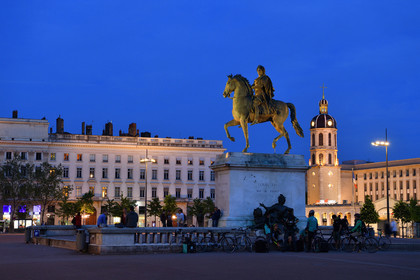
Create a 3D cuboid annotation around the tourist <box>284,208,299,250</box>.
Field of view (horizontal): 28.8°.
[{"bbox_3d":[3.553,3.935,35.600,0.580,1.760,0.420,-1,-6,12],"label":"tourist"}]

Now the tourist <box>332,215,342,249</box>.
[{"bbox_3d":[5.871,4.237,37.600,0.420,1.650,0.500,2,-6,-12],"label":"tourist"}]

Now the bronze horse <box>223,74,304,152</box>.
[{"bbox_3d":[2.986,-1.366,46.000,4.800,4.250,1.400,2,-6,-20],"label":"bronze horse"}]

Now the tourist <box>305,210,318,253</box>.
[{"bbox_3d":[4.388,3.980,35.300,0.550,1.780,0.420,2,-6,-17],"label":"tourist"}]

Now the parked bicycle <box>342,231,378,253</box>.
[{"bbox_3d":[6.745,4.503,36.600,1.720,1.030,0.550,-1,-6,9],"label":"parked bicycle"}]

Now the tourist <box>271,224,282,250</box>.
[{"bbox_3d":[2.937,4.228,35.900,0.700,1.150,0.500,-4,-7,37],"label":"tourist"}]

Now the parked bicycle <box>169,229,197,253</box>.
[{"bbox_3d":[-1.121,4.319,35.200,1.680,1.020,0.550,2,-6,-13],"label":"parked bicycle"}]

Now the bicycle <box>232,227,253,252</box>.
[{"bbox_3d":[1.399,4.355,35.700,1.680,1.080,0.550,0,-6,0],"label":"bicycle"}]

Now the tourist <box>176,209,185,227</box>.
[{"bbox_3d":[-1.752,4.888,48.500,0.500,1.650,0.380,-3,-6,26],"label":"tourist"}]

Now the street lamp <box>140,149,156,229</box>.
[{"bbox_3d":[-9.067,7.310,120.000,2.200,12.000,2.200,0,-6,0],"label":"street lamp"}]

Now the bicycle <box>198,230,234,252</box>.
[{"bbox_3d":[0.284,4.378,35.700,1.700,1.020,0.550,2,-6,-11],"label":"bicycle"}]

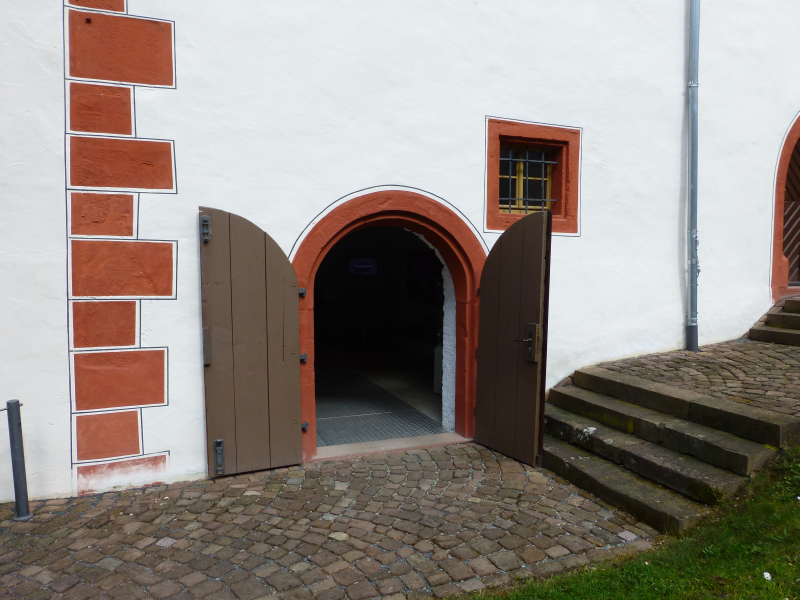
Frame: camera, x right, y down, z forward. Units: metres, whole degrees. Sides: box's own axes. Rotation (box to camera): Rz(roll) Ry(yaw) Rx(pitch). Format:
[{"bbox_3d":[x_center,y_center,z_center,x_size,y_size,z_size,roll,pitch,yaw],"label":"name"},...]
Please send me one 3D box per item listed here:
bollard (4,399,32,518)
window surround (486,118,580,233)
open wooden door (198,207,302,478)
[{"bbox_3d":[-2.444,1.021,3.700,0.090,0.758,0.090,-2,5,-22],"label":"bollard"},{"bbox_3d":[1.231,-1.139,5.468,1.030,0.985,0.200,-1,4,-22],"label":"window surround"},{"bbox_3d":[-1.128,0.310,4.505,0.760,2.060,0.060,-1,4,-22],"label":"open wooden door"}]

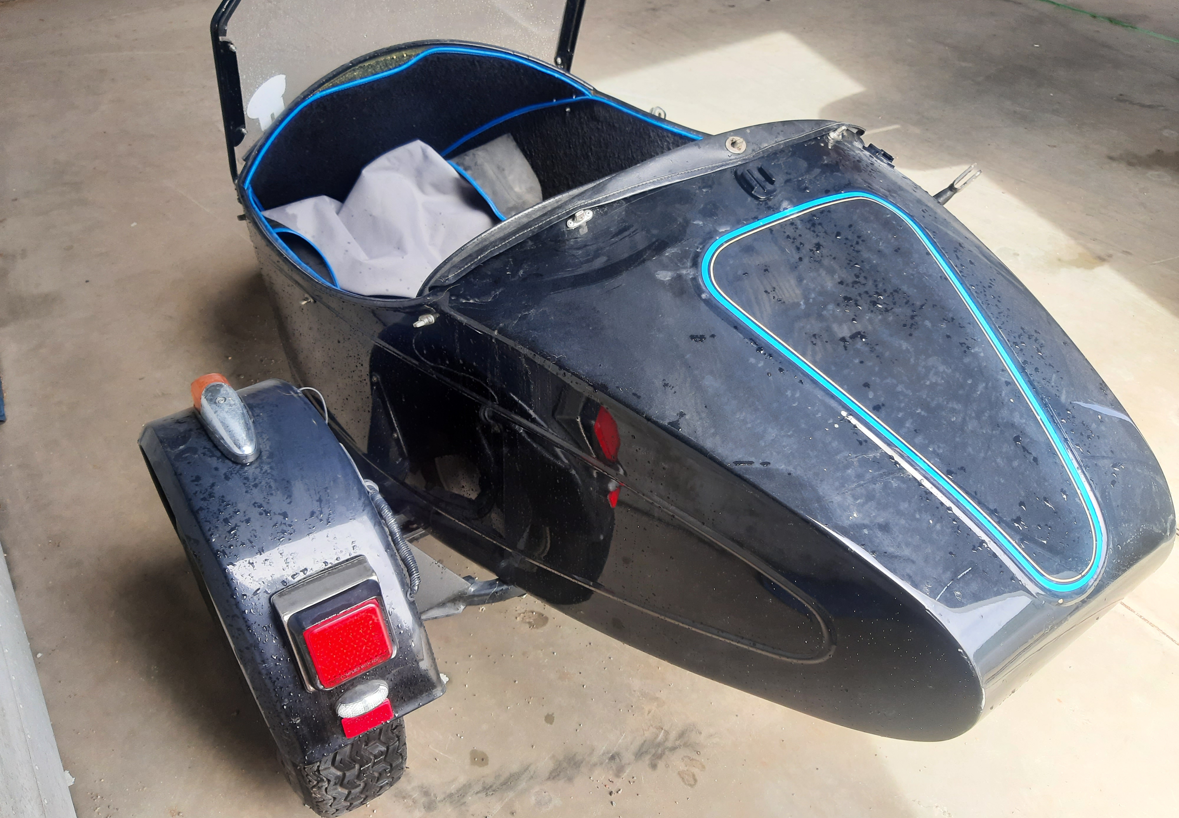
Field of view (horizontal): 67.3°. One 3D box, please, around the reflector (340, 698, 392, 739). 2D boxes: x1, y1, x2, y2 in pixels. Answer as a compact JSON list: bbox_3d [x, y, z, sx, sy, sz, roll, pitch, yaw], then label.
[{"bbox_3d":[-0.304,0.425,1.215,0.066,0.033,0.009,-24,24,-25],"label":"reflector"}]

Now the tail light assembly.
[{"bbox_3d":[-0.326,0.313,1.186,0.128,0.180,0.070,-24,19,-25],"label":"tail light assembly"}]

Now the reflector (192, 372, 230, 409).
[{"bbox_3d":[-0.603,-0.024,1.411,0.065,0.052,0.040,-24,36,-25],"label":"reflector"}]

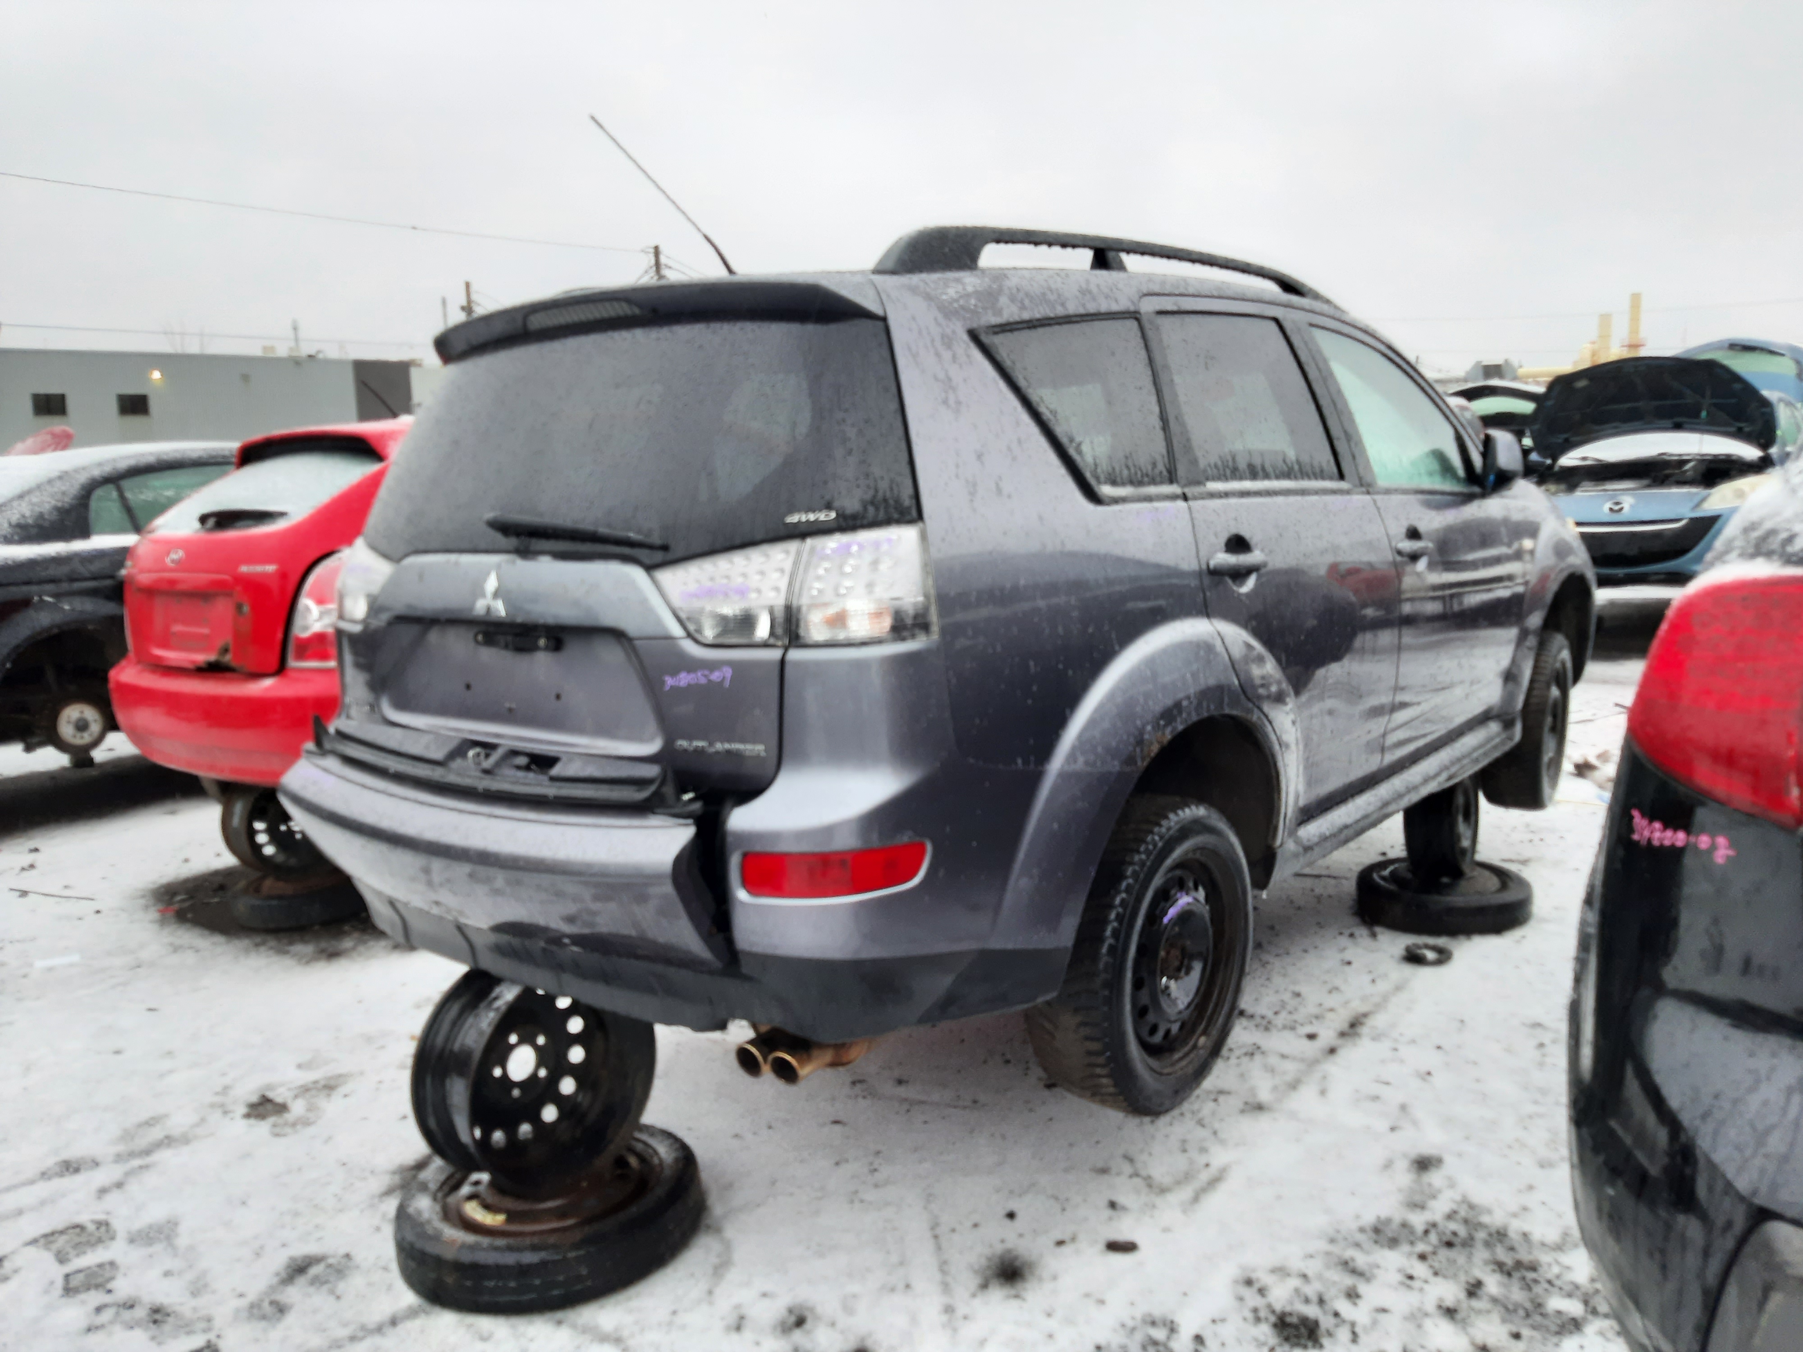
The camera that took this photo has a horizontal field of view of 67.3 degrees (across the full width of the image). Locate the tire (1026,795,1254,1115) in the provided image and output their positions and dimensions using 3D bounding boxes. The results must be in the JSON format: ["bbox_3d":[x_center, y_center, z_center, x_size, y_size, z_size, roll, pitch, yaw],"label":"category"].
[{"bbox_3d":[0.481,0.539,2.658,0.200,0.610,0.610,5,11,39],"label":"tire"}]

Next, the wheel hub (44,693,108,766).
[{"bbox_3d":[-3.700,0.235,6.080,0.130,0.300,0.280,5,11,39],"label":"wheel hub"}]

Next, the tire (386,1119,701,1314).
[{"bbox_3d":[-0.655,1.000,2.550,0.560,0.130,0.560,-2,8,0],"label":"tire"}]

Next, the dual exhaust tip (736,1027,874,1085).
[{"bbox_3d":[-0.177,0.688,2.434,0.160,0.090,0.230,5,11,39],"label":"dual exhaust tip"}]

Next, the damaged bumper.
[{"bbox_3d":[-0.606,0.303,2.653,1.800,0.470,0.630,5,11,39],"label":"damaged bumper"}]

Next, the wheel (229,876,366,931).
[{"bbox_3d":[-2.100,0.780,4.840,0.530,0.130,0.530,-2,8,0],"label":"wheel"}]

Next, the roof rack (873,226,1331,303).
[{"bbox_3d":[0.566,-0.871,2.978,0.090,0.145,1.930,5,11,39],"label":"roof rack"}]

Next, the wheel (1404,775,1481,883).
[{"bbox_3d":[1.715,0.400,4.285,0.155,0.440,0.440,3,10,31],"label":"wheel"}]

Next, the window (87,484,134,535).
[{"bbox_3d":[-3.310,-0.696,5.667,0.030,0.235,0.185,-24,-8,40],"label":"window"}]

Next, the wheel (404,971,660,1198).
[{"bbox_3d":[-0.684,0.741,2.562,0.170,0.440,0.440,4,10,35],"label":"wheel"}]

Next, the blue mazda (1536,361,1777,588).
[{"bbox_3d":[6.118,-1.513,10.569,1.760,1.650,4.500,5,11,39],"label":"blue mazda"}]

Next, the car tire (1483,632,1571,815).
[{"bbox_3d":[2.171,0.151,4.673,0.210,0.620,0.620,3,10,33],"label":"car tire"}]

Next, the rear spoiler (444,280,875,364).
[{"bbox_3d":[-0.529,-0.675,2.615,1.240,0.130,0.260,5,11,39],"label":"rear spoiler"}]

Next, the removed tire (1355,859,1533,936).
[{"bbox_3d":[1.700,0.688,4.250,0.520,0.105,0.520,5,11,39],"label":"removed tire"}]

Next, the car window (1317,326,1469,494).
[{"bbox_3d":[1.380,-0.731,3.762,0.050,0.470,0.780,-23,-7,40],"label":"car window"}]

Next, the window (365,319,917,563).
[{"bbox_3d":[-0.605,-0.397,2.470,1.500,0.480,0.170,5,-19,39],"label":"window"}]

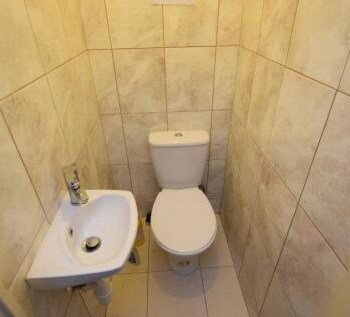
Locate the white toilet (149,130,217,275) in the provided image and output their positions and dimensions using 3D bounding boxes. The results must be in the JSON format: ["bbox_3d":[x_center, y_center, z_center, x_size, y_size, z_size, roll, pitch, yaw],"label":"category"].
[{"bbox_3d":[0.042,0.312,1.404,0.360,0.763,0.632,-3,32,-2],"label":"white toilet"}]

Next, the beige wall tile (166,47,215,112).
[{"bbox_3d":[0.084,-0.432,1.326,0.270,0.350,0.010,-3,32,-2],"label":"beige wall tile"}]

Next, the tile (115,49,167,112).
[{"bbox_3d":[-0.185,-0.419,1.315,0.269,0.350,0.010,-3,32,-2],"label":"tile"}]

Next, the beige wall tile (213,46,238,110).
[{"bbox_3d":[0.278,-0.441,1.333,0.118,0.350,0.010,-3,32,-2],"label":"beige wall tile"}]

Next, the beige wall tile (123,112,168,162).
[{"bbox_3d":[-0.178,-0.121,1.503,0.269,0.354,0.010,-3,32,-2],"label":"beige wall tile"}]

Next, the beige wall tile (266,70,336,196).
[{"bbox_3d":[0.380,-0.088,0.770,0.010,0.350,0.278,-3,32,-2],"label":"beige wall tile"}]

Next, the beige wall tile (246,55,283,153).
[{"bbox_3d":[0.364,-0.234,1.002,0.010,0.350,0.271,-3,32,-2],"label":"beige wall tile"}]

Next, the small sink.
[{"bbox_3d":[-0.246,0.250,0.762,0.267,0.125,0.332,-3,32,-2],"label":"small sink"}]

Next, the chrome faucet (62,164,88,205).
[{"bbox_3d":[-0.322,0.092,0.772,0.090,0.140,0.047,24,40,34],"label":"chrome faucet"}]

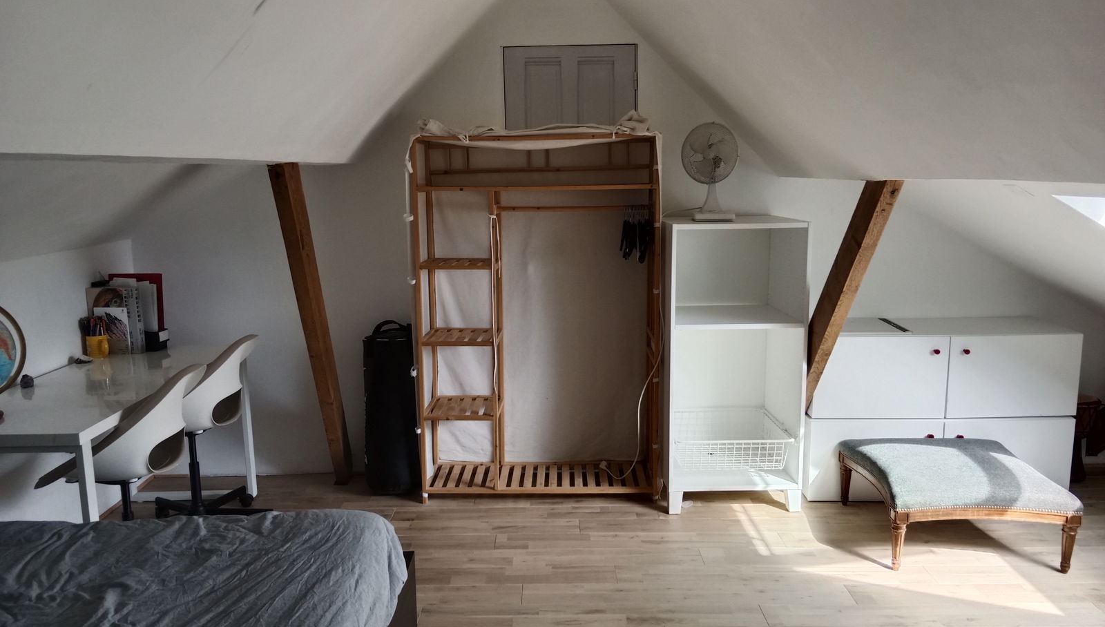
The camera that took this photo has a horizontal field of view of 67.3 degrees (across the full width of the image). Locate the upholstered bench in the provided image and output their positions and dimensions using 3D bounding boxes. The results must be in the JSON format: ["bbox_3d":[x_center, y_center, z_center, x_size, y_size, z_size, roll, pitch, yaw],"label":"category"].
[{"bbox_3d":[1.661,0.780,3.484,0.720,0.320,0.720,0,9,2],"label":"upholstered bench"}]

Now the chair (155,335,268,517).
[{"bbox_3d":[-1.537,0.523,3.576,0.620,0.865,0.630,0,9,1],"label":"chair"}]

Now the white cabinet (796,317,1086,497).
[{"bbox_3d":[1.808,0.449,4.022,1.205,0.795,0.420,-1,9,0],"label":"white cabinet"}]

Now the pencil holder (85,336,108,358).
[{"bbox_3d":[-2.043,0.143,3.719,0.090,0.100,0.105,-5,10,-23],"label":"pencil holder"}]

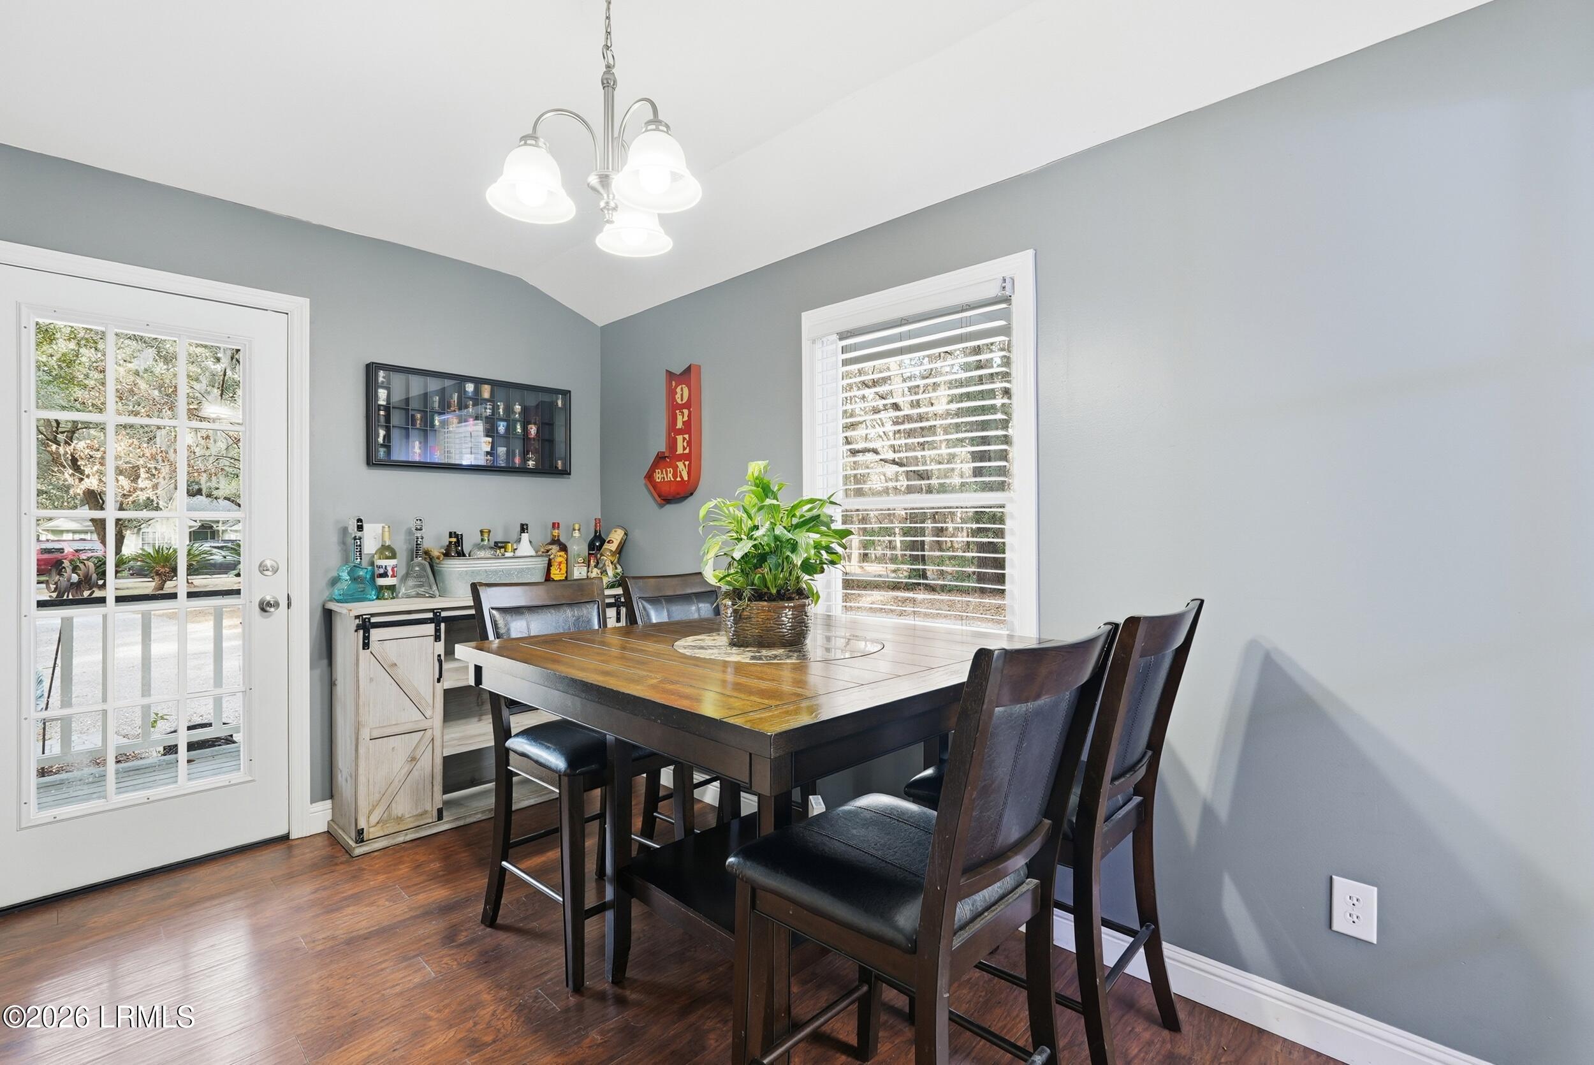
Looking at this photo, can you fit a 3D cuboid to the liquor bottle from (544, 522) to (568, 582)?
[{"bbox_3d":[-1.168,0.117,3.440,0.108,0.322,0.108,0,0,-32],"label":"liquor bottle"}]

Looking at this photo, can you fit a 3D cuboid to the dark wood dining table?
[{"bbox_3d":[-0.057,0.748,1.883,1.200,0.905,1.180,0,0,44],"label":"dark wood dining table"}]

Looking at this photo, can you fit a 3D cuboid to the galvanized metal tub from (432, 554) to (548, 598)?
[{"bbox_3d":[-1.385,0.199,3.240,0.245,0.158,0.530,0,0,43],"label":"galvanized metal tub"}]

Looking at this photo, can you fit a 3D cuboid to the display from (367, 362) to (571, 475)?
[{"bbox_3d":[-1.473,-0.495,3.273,0.075,0.424,0.894,0,0,43],"label":"display"}]

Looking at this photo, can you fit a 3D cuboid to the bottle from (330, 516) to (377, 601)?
[{"bbox_3d":[-1.766,0.110,2.840,0.070,0.340,0.142,0,0,32],"label":"bottle"}]

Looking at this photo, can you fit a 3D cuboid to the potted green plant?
[{"bbox_3d":[-0.058,0.054,1.900,0.410,0.485,0.390,0,0,0],"label":"potted green plant"}]

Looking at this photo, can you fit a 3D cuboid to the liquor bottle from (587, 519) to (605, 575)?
[{"bbox_3d":[-1.030,0.104,3.670,0.096,0.345,0.096,0,0,-32],"label":"liquor bottle"}]

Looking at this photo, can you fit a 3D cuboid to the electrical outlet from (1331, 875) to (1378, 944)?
[{"bbox_3d":[1.260,0.851,1.603,0.080,0.124,0.008,0,0,43],"label":"electrical outlet"}]

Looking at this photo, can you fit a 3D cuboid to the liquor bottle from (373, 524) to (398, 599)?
[{"bbox_3d":[-1.716,0.125,2.965,0.080,0.308,0.080,0,0,-38],"label":"liquor bottle"}]

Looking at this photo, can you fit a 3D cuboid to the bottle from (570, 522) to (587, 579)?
[{"bbox_3d":[-1.097,0.117,3.540,0.088,0.320,0.088,0,0,-35],"label":"bottle"}]

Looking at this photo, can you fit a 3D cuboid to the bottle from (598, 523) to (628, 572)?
[{"bbox_3d":[-0.929,0.082,3.580,0.075,0.252,0.075,27,0,-13],"label":"bottle"}]

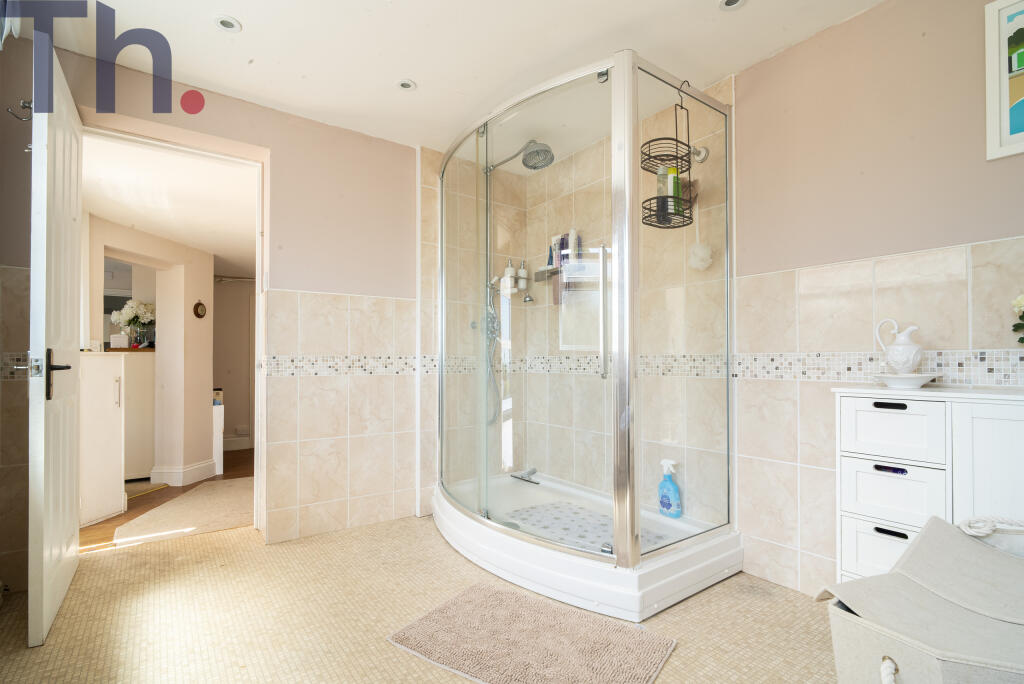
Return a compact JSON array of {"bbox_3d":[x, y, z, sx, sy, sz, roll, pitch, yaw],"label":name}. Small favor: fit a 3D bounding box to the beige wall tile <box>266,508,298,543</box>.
[{"bbox_3d":[-1.165,0.929,2.308,0.136,0.157,0.010,1,-3,-35],"label":"beige wall tile"}]

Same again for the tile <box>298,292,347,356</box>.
[{"bbox_3d":[-1.003,-0.093,2.447,0.247,0.329,0.010,1,-1,-32],"label":"tile"}]

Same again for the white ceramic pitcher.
[{"bbox_3d":[1.259,0.015,1.489,0.105,0.182,0.117,1,-3,-37],"label":"white ceramic pitcher"}]

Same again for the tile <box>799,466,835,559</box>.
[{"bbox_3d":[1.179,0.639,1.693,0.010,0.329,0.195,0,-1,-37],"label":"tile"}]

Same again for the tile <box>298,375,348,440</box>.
[{"bbox_3d":[-1.003,0.354,2.440,0.247,0.331,0.010,1,-1,-32],"label":"tile"}]

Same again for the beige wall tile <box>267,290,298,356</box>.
[{"bbox_3d":[-1.165,-0.102,2.345,0.136,0.327,0.010,1,-3,-35],"label":"beige wall tile"}]

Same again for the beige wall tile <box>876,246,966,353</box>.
[{"bbox_3d":[1.335,-0.135,1.492,0.010,0.328,0.235,0,-1,-37],"label":"beige wall tile"}]

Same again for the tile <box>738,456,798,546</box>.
[{"bbox_3d":[1.077,0.658,1.921,0.010,0.331,0.250,1,-1,-32],"label":"tile"}]

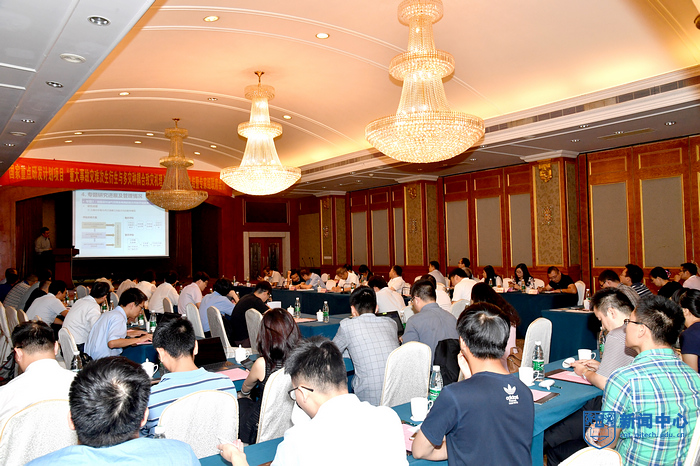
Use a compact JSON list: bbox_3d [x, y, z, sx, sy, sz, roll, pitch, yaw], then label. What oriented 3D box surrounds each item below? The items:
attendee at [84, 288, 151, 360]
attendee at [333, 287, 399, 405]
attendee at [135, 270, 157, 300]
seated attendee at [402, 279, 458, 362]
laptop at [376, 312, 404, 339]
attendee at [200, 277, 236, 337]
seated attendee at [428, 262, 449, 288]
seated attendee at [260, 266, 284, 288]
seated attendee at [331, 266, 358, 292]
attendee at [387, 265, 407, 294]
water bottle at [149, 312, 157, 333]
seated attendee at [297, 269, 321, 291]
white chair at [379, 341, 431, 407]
[{"bbox_3d":[-1.985,1.101,4.733,0.740,1.240,0.500,0,-2,-38],"label":"attendee"},{"bbox_3d":[0.090,1.010,3.907,0.520,1.260,0.780,0,-2,-28],"label":"attendee"},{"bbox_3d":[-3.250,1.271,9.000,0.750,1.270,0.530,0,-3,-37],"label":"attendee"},{"bbox_3d":[0.580,1.024,4.300,0.550,1.250,0.750,0,-2,-35],"label":"seated attendee"},{"bbox_3d":[0.405,0.803,4.675,0.350,0.210,0.330,0,-2,-36],"label":"laptop"},{"bbox_3d":[-1.760,1.205,7.341,0.740,1.210,0.520,0,-3,-38],"label":"attendee"},{"bbox_3d":[1.700,1.201,11.137,0.700,1.270,0.500,-1,-2,0],"label":"seated attendee"},{"bbox_3d":[-1.859,1.409,13.056,0.740,1.220,0.520,0,-3,-38],"label":"seated attendee"},{"bbox_3d":[-0.049,1.288,10.646,0.760,1.200,0.520,0,-3,-38],"label":"seated attendee"},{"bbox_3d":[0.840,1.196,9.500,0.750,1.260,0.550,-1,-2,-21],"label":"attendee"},{"bbox_3d":[-1.968,0.886,5.430,0.065,0.228,0.065,0,-2,-38],"label":"water bottle"},{"bbox_3d":[-0.871,1.361,11.703,0.780,1.170,0.520,0,-3,-38],"label":"seated attendee"},{"bbox_3d":[0.200,1.163,3.600,0.450,0.940,0.570,0,-3,-37],"label":"white chair"}]

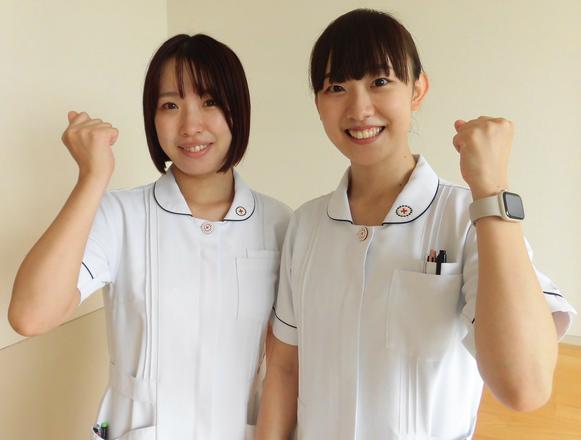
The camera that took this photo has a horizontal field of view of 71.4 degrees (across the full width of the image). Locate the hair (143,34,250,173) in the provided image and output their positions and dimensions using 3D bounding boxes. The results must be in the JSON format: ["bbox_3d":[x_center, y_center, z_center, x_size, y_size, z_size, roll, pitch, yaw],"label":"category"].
[{"bbox_3d":[-0.166,-0.206,0.725,0.184,0.230,0.210,-4,6,-4],"label":"hair"}]

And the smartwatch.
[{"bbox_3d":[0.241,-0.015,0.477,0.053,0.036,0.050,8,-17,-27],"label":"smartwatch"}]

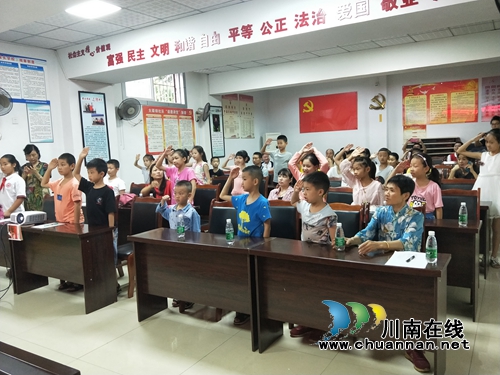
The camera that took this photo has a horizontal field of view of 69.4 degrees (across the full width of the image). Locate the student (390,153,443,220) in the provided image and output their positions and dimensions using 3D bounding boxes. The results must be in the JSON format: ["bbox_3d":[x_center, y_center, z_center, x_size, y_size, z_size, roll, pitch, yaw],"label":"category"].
[{"bbox_3d":[1.625,0.346,3.471,0.460,1.341,0.360,4,9,42],"label":"student"}]

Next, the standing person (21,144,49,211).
[{"bbox_3d":[-2.982,0.220,5.091,0.430,1.620,0.310,-3,6,-4],"label":"standing person"}]

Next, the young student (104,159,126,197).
[{"bbox_3d":[-2.054,0.292,5.519,0.400,1.440,0.280,0,6,27],"label":"young student"}]

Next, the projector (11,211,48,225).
[{"bbox_3d":[-2.539,0.334,4.137,0.300,0.110,0.240,1,6,30],"label":"projector"}]

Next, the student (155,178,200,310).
[{"bbox_3d":[-0.652,0.526,3.390,0.390,1.210,0.290,0,7,26],"label":"student"}]

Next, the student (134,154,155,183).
[{"bbox_3d":[-1.845,0.119,6.473,0.420,1.396,0.340,3,8,38],"label":"student"}]

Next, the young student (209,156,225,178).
[{"bbox_3d":[-0.589,0.090,6.751,0.370,1.250,0.290,0,6,22],"label":"young student"}]

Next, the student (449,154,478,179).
[{"bbox_3d":[3.055,0.148,5.164,0.520,1.236,0.600,0,7,22],"label":"student"}]

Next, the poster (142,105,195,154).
[{"bbox_3d":[-1.623,-1.170,7.473,0.030,0.950,1.350,2,8,38],"label":"poster"}]

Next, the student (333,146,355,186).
[{"bbox_3d":[1.360,0.179,4.988,0.420,1.470,0.300,1,6,30],"label":"student"}]

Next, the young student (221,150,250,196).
[{"bbox_3d":[-0.189,0.168,5.740,0.420,1.490,0.300,1,6,35],"label":"young student"}]

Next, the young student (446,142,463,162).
[{"bbox_3d":[3.805,-0.140,6.754,0.450,1.389,0.420,1,7,25],"label":"young student"}]

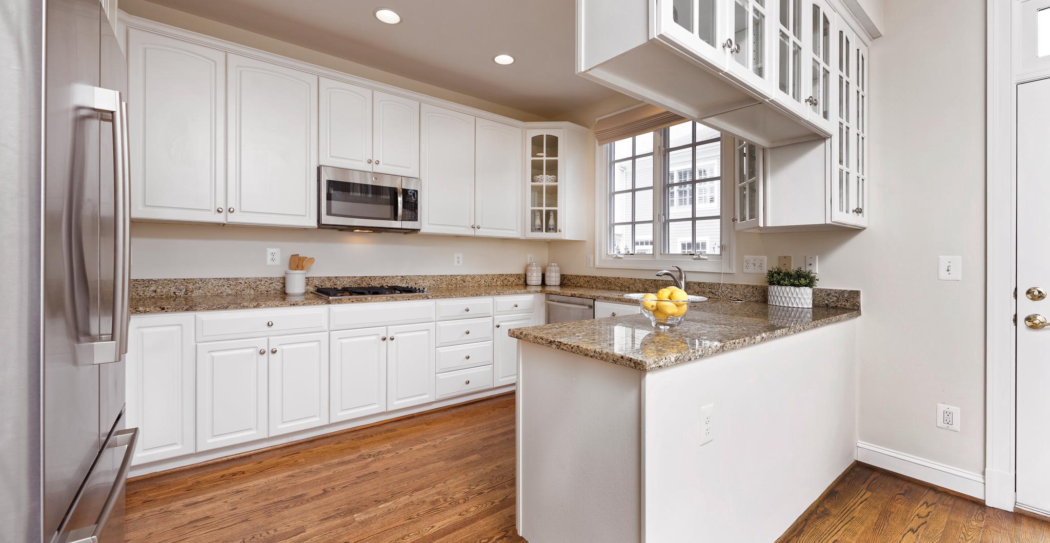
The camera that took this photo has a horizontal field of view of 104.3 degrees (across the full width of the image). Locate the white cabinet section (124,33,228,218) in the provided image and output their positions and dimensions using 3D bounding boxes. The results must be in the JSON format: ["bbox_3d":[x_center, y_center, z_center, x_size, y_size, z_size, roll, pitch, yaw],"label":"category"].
[{"bbox_3d":[-2.153,-0.841,2.559,0.439,1.068,0.330,0,1,-38],"label":"white cabinet section"}]

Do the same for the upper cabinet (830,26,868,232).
[{"bbox_3d":[1.651,-0.771,2.324,0.620,1.060,0.340,0,1,-38],"label":"upper cabinet"}]

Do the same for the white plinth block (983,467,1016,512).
[{"bbox_3d":[2.359,1.084,2.027,0.036,0.183,0.092,0,1,-38],"label":"white plinth block"}]

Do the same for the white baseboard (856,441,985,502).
[{"bbox_3d":[2.127,1.067,2.224,0.018,0.130,0.510,0,1,-38],"label":"white baseboard"}]

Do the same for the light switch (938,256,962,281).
[{"bbox_3d":[2.262,-0.017,2.176,0.018,0.127,0.085,0,1,-39],"label":"light switch"}]

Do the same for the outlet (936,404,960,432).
[{"bbox_3d":[2.261,0.783,2.183,0.012,0.125,0.085,0,1,-39],"label":"outlet"}]

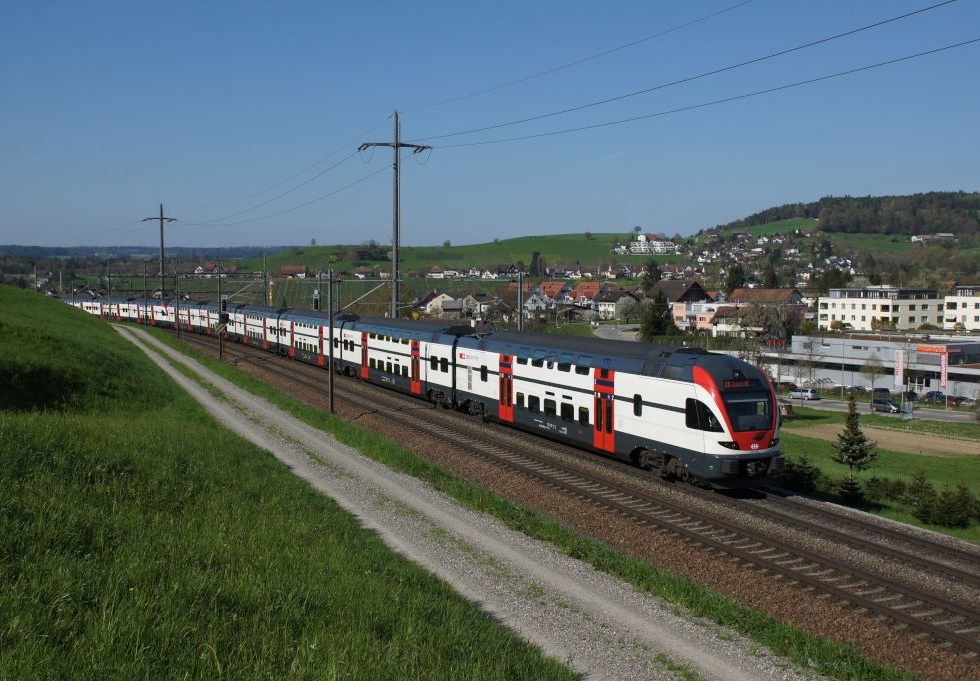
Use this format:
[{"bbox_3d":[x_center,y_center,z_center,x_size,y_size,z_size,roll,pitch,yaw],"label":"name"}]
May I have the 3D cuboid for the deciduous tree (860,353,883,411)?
[{"bbox_3d":[59.656,6.724,160.000,3.700,9.000,3.700,2,4,21],"label":"deciduous tree"}]

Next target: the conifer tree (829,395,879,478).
[{"bbox_3d":[13.765,3.830,38.800,1.750,3.400,1.750,1,4,19],"label":"conifer tree"}]

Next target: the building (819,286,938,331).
[{"bbox_3d":[98.846,-6.961,259.000,20.500,12.200,21.500,-2,4,-32],"label":"building"}]

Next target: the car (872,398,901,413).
[{"bbox_3d":[63.132,10.403,163.000,4.650,1.730,1.830,3,4,37],"label":"car"}]

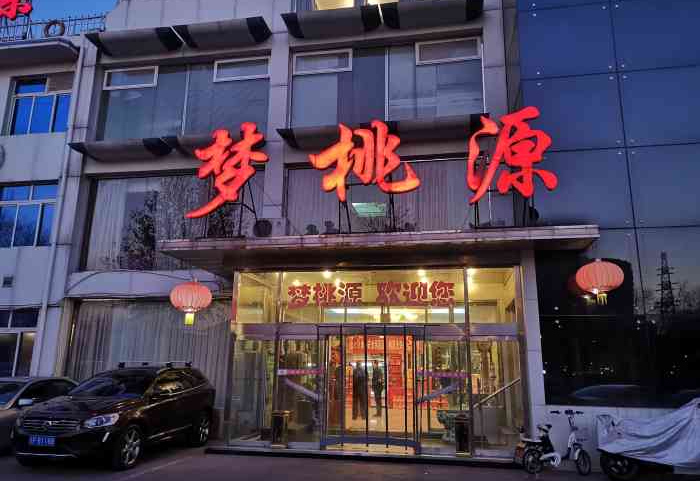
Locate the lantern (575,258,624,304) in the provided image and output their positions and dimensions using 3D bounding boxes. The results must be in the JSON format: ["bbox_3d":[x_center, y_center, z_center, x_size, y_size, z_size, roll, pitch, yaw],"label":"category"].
[{"bbox_3d":[4.374,0.717,9.552,0.770,0.790,0.770,-2,-13,10],"label":"lantern"}]

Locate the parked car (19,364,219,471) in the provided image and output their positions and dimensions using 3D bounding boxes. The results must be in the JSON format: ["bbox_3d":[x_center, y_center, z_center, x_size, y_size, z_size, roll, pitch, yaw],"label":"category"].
[{"bbox_3d":[-4.265,3.290,10.753,1.890,1.710,4.640,-2,-13,11],"label":"parked car"}]

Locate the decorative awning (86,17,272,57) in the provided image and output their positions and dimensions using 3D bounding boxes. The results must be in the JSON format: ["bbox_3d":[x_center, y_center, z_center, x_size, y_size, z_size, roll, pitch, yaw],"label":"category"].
[{"bbox_3d":[-4.718,-5.482,14.822,5.200,0.450,0.850,-2,-13,10],"label":"decorative awning"}]

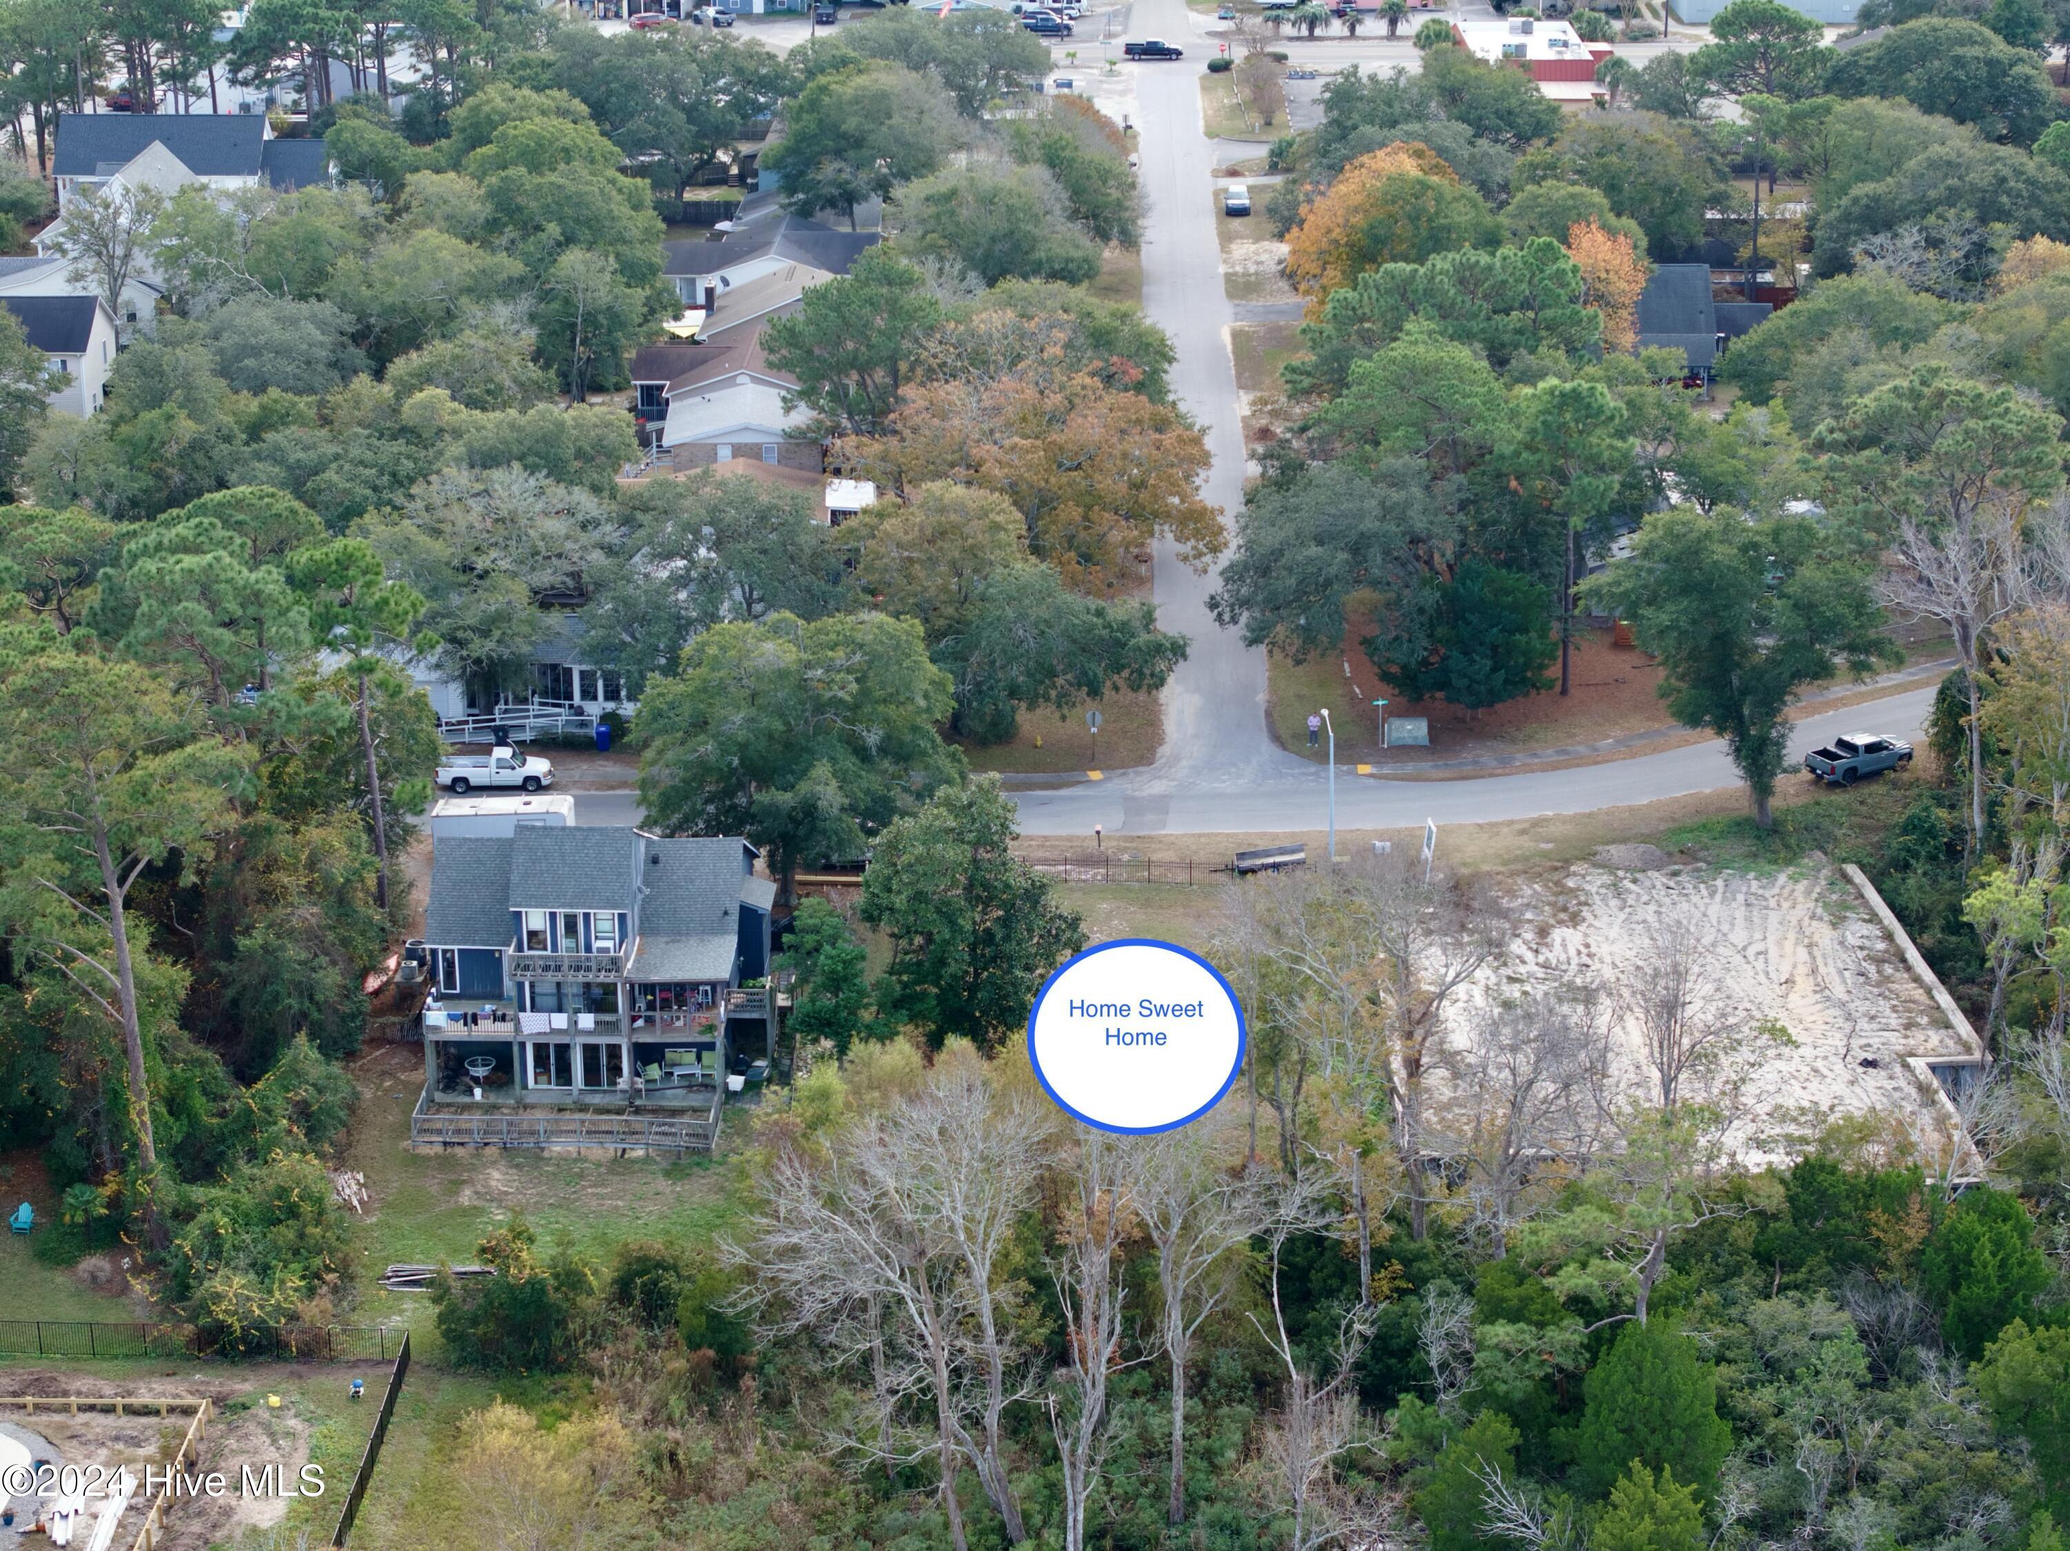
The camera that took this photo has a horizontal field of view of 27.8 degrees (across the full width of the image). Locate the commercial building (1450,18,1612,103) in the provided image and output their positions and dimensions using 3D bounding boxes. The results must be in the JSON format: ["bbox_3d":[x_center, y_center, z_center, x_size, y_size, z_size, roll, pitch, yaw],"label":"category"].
[{"bbox_3d":[44.879,-62.374,373.113,12.300,5.800,25.000,-1,19,0],"label":"commercial building"}]

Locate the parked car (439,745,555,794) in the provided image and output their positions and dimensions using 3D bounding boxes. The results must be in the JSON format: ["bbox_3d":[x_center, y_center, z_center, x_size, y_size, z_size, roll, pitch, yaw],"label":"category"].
[{"bbox_3d":[-25.855,-0.400,200.767,5.700,1.850,2.000,-1,19,-2],"label":"parked car"}]

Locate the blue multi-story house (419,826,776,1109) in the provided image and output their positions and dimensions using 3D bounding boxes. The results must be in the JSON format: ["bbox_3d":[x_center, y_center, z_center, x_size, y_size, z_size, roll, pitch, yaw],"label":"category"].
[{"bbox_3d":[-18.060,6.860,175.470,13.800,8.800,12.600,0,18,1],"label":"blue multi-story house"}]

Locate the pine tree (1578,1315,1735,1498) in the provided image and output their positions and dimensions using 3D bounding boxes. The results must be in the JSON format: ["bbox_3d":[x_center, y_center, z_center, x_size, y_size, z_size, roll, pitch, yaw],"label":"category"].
[{"bbox_3d":[20.809,20.751,139.888,5.000,6.500,5.000,-1,19,0],"label":"pine tree"}]

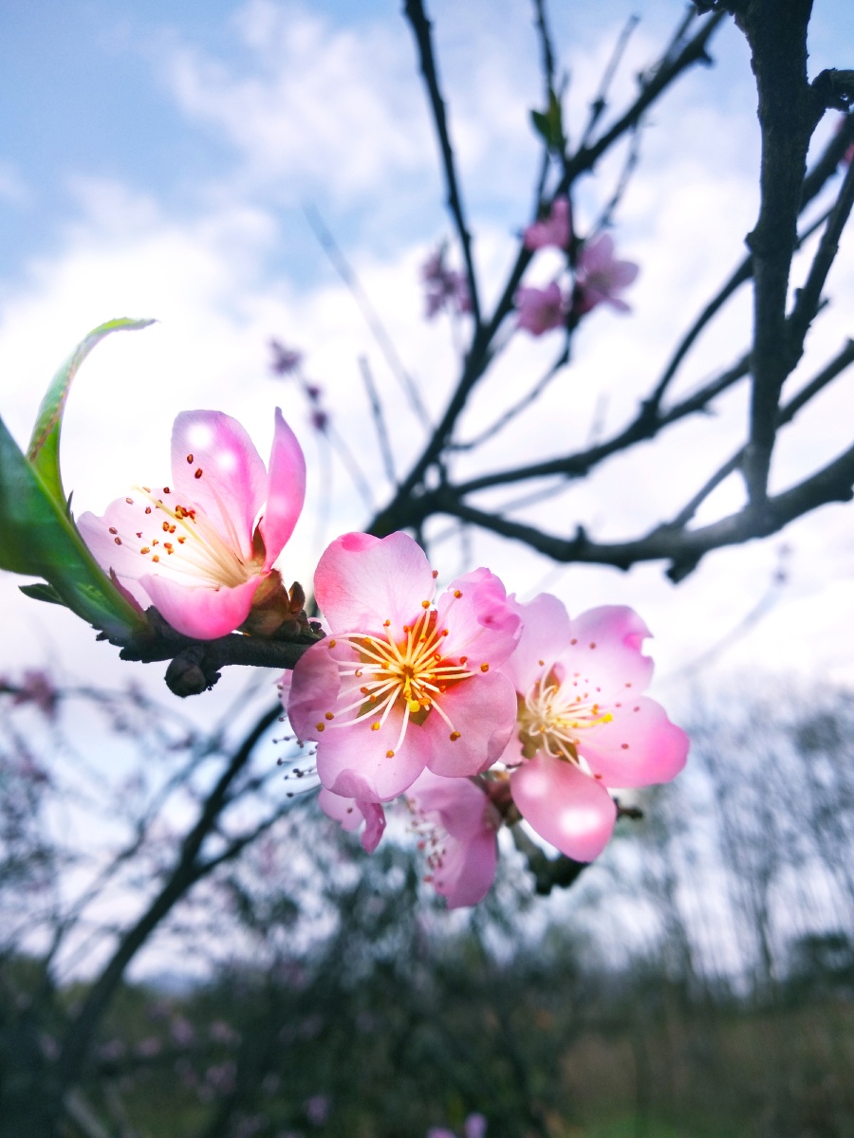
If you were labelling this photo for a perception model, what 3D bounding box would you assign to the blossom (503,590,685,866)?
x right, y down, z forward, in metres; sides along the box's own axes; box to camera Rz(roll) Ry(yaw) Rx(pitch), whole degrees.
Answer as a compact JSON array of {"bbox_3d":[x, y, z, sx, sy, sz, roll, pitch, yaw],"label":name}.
[{"bbox_3d":[0.026,0.026,0.140,0.031,0.039,0.019,10,-9,-18],"label":"blossom"}]

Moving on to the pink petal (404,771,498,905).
[{"bbox_3d":[0.003,0.045,0.147,0.016,0.026,0.026,-8,-22,-24],"label":"pink petal"}]

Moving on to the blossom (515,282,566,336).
[{"bbox_3d":[0.058,-0.134,0.440,0.025,0.026,0.016,-12,-11,22],"label":"blossom"}]

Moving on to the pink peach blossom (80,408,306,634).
[{"bbox_3d":[-0.036,-0.006,0.132,0.020,0.032,0.033,32,-40,-30],"label":"pink peach blossom"}]

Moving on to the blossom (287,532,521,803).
[{"bbox_3d":[-0.004,0.014,0.130,0.034,0.039,0.020,2,11,-3],"label":"blossom"}]

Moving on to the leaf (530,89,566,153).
[{"bbox_3d":[0.064,-0.236,0.450,0.017,0.031,0.015,-9,-28,17],"label":"leaf"}]

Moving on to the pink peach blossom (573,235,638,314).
[{"bbox_3d":[0.092,-0.151,0.440,0.032,0.036,0.018,15,-16,-28],"label":"pink peach blossom"}]

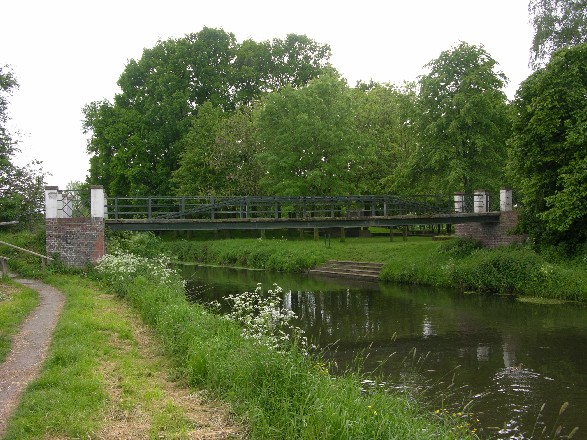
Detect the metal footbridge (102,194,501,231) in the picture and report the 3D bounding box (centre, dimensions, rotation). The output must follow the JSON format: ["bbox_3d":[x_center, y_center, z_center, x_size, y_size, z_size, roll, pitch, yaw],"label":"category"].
[{"bbox_3d":[1.050,-0.340,24.200,16.800,1.380,1.900,0,0,-22],"label":"metal footbridge"}]

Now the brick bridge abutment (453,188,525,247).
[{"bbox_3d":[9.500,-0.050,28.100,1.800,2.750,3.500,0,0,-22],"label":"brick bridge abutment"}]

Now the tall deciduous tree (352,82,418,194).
[{"bbox_3d":[6.800,-4.300,44.000,6.500,11.700,6.300,0,0,0],"label":"tall deciduous tree"}]

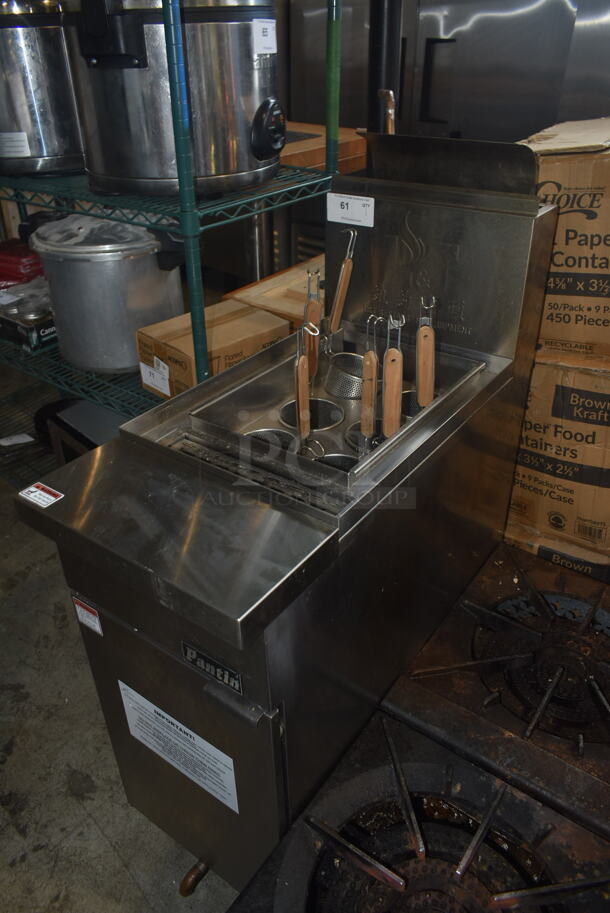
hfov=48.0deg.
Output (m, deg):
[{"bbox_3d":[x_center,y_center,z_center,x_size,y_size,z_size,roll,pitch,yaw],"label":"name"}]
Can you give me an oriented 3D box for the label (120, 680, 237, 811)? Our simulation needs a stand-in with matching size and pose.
[{"bbox_3d":[-0.200,0.454,1.074,0.242,0.136,0.005,20,38,31],"label":"label"}]

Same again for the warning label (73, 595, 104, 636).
[{"bbox_3d":[-0.336,0.249,1.060,0.057,0.052,0.005,20,38,31],"label":"warning label"}]

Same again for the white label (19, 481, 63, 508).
[{"bbox_3d":[-0.359,0.053,0.934,0.058,0.004,0.034,20,38,31],"label":"white label"}]

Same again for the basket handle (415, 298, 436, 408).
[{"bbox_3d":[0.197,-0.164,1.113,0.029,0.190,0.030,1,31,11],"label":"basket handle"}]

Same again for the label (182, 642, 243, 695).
[{"bbox_3d":[-0.121,0.275,0.892,0.102,0.038,0.005,20,38,31],"label":"label"}]

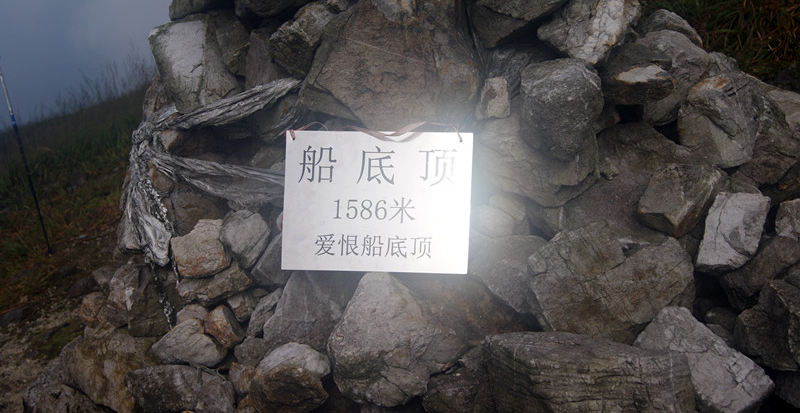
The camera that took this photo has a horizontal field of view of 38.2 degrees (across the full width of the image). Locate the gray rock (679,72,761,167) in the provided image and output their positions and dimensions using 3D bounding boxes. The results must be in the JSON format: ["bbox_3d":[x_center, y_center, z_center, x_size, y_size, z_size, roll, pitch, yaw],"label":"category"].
[{"bbox_3d":[0.737,-0.198,2.660,0.190,0.213,0.190,-1,7,-20],"label":"gray rock"}]

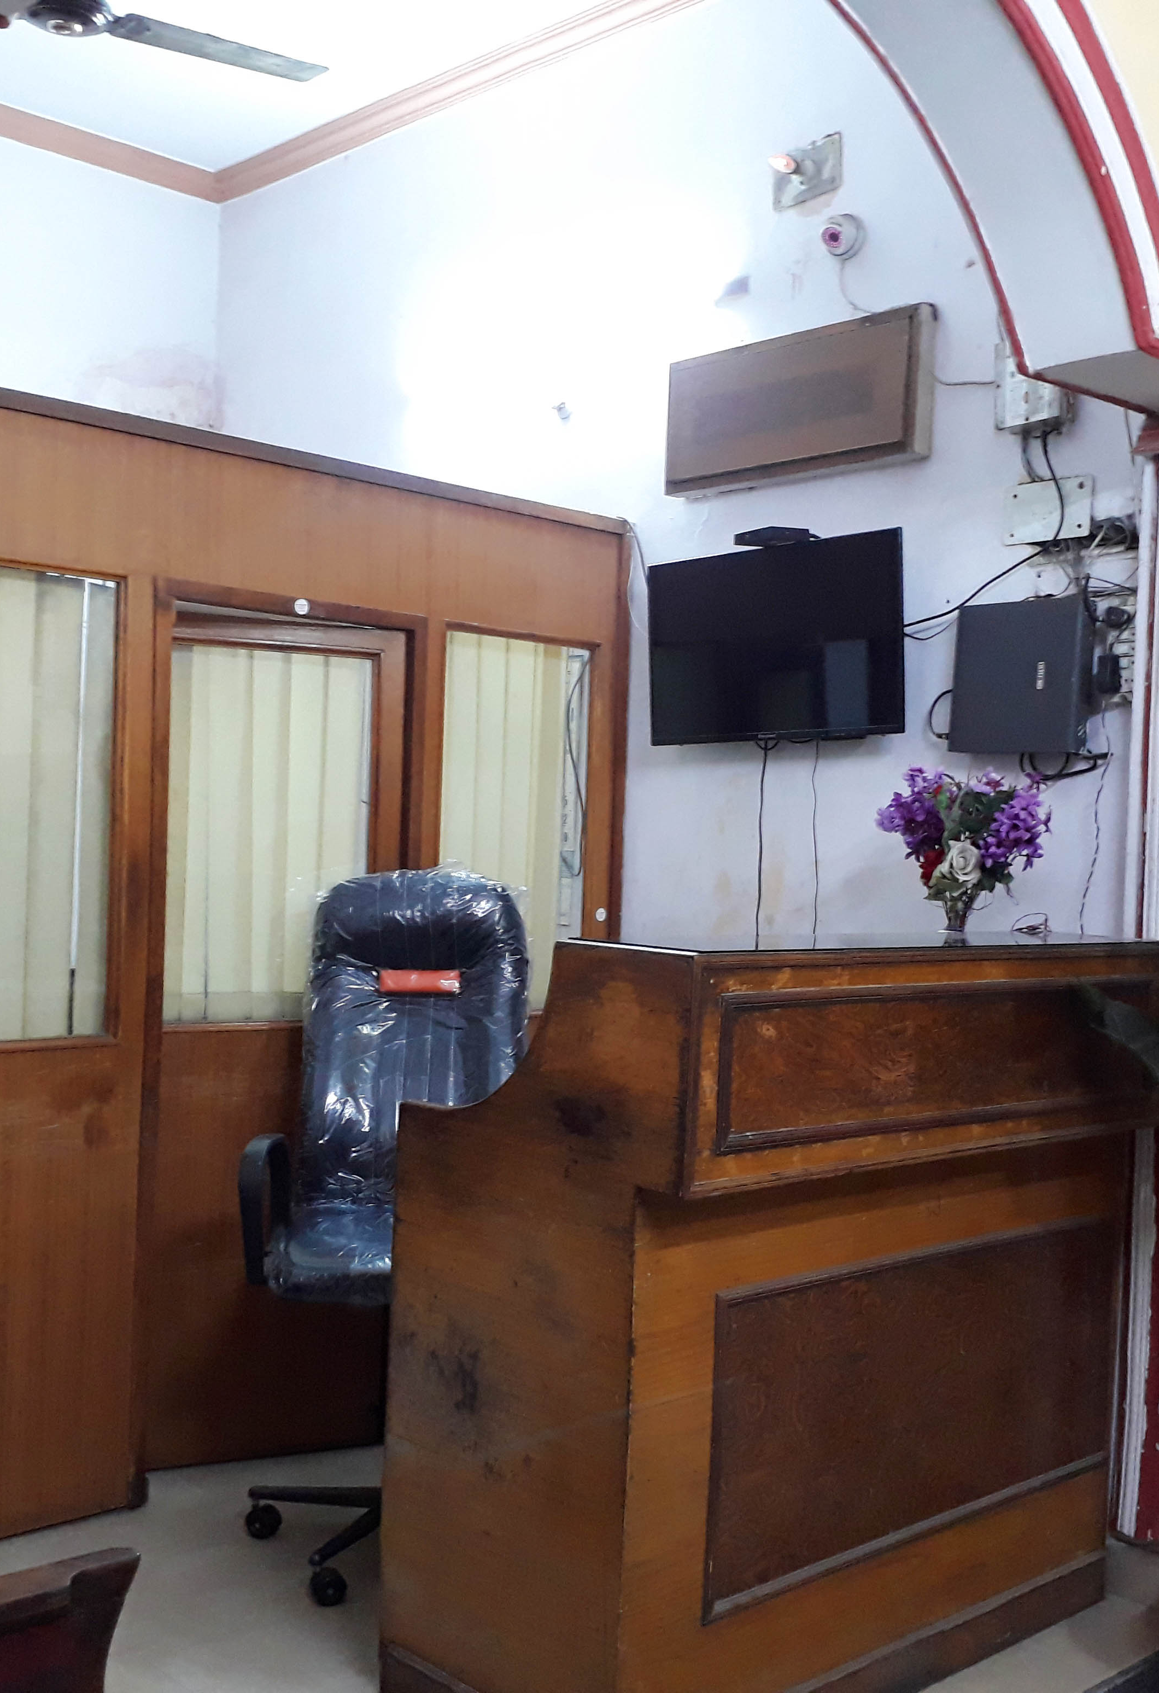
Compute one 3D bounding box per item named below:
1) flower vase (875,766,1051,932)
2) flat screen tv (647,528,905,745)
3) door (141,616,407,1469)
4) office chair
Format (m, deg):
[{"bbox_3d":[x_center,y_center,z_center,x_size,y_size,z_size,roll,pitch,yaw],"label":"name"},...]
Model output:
[{"bbox_3d":[0.646,0.004,2.964,0.285,0.275,0.250,2,1,11],"label":"flower vase"},{"bbox_3d":[0.447,-0.454,3.973,0.070,0.428,0.725,-2,1,-45],"label":"flat screen tv"},{"bbox_3d":[-0.699,0.413,3.745,0.623,1.781,0.040,2,1,-25],"label":"door"},{"bbox_3d":[-0.318,0.691,3.337,0.610,1.260,0.660,2,1,1],"label":"office chair"}]

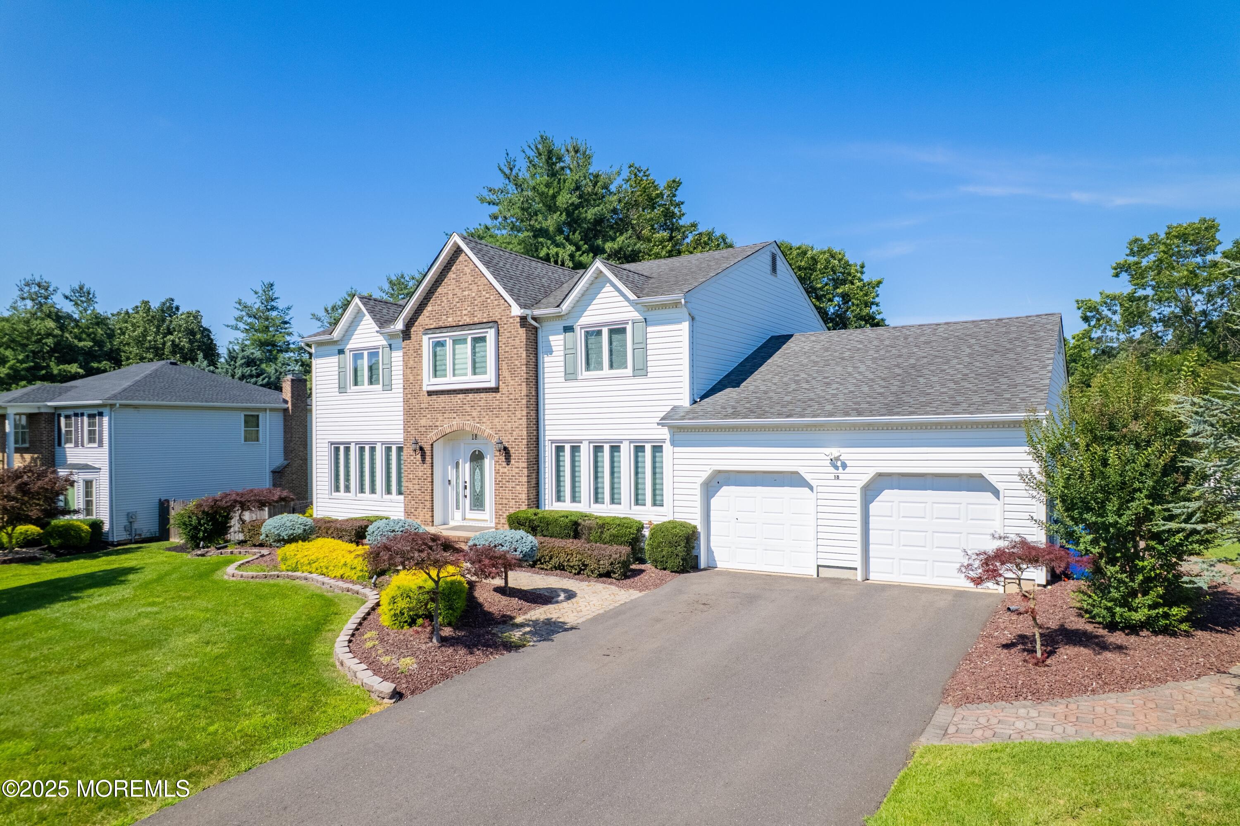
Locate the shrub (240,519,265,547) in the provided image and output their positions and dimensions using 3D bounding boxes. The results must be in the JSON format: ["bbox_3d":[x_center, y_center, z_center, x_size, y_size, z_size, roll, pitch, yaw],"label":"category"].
[{"bbox_3d":[-10.305,3.382,21.400,1.100,0.770,0.850,-2,-1,31],"label":"shrub"}]

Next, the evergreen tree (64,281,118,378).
[{"bbox_3d":[-44.033,-2.217,63.000,5.800,17.200,5.800,-2,-1,31],"label":"evergreen tree"}]

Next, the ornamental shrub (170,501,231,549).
[{"bbox_3d":[-13.663,3.565,24.700,1.800,1.530,1.700,0,-1,-29],"label":"ornamental shrub"}]

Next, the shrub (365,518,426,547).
[{"bbox_3d":[-5.600,3.030,18.900,1.500,0.850,1.450,-2,-1,31],"label":"shrub"}]

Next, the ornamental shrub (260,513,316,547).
[{"bbox_3d":[-9.150,3.210,20.900,1.500,0.870,1.450,-2,-1,31],"label":"ornamental shrub"}]

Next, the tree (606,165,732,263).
[{"bbox_3d":[2.295,-3.936,37.000,7.200,16.000,7.000,-1,-1,4],"label":"tree"}]

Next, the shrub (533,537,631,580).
[{"bbox_3d":[-0.884,3.060,16.037,2.650,0.600,0.750,-2,-1,31],"label":"shrub"}]

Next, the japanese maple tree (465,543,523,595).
[{"bbox_3d":[-2.347,2.855,13.900,1.050,0.920,1.000,-1,-1,0],"label":"japanese maple tree"}]

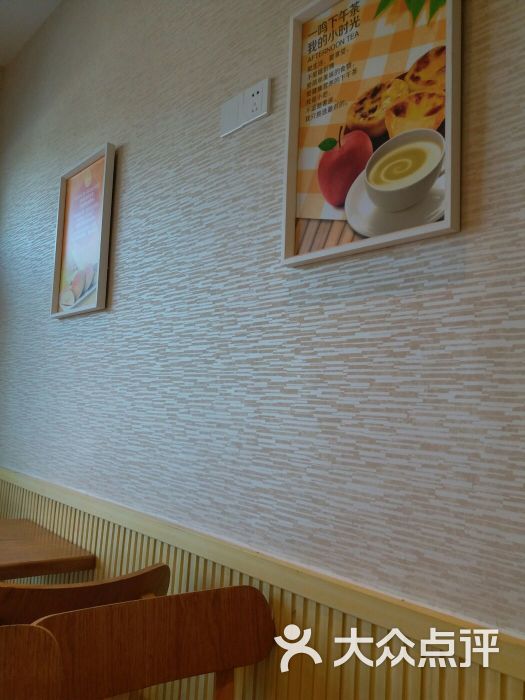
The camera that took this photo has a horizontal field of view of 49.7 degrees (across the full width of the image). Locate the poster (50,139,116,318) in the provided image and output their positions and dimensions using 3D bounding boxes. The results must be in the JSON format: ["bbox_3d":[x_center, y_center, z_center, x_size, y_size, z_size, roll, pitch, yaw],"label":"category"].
[{"bbox_3d":[-0.647,-0.402,2.017,0.030,0.547,0.382,7,-7,-42],"label":"poster"}]

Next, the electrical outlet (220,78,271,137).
[{"bbox_3d":[-0.042,-0.595,1.397,0.011,0.087,0.173,7,-7,-42],"label":"electrical outlet"}]

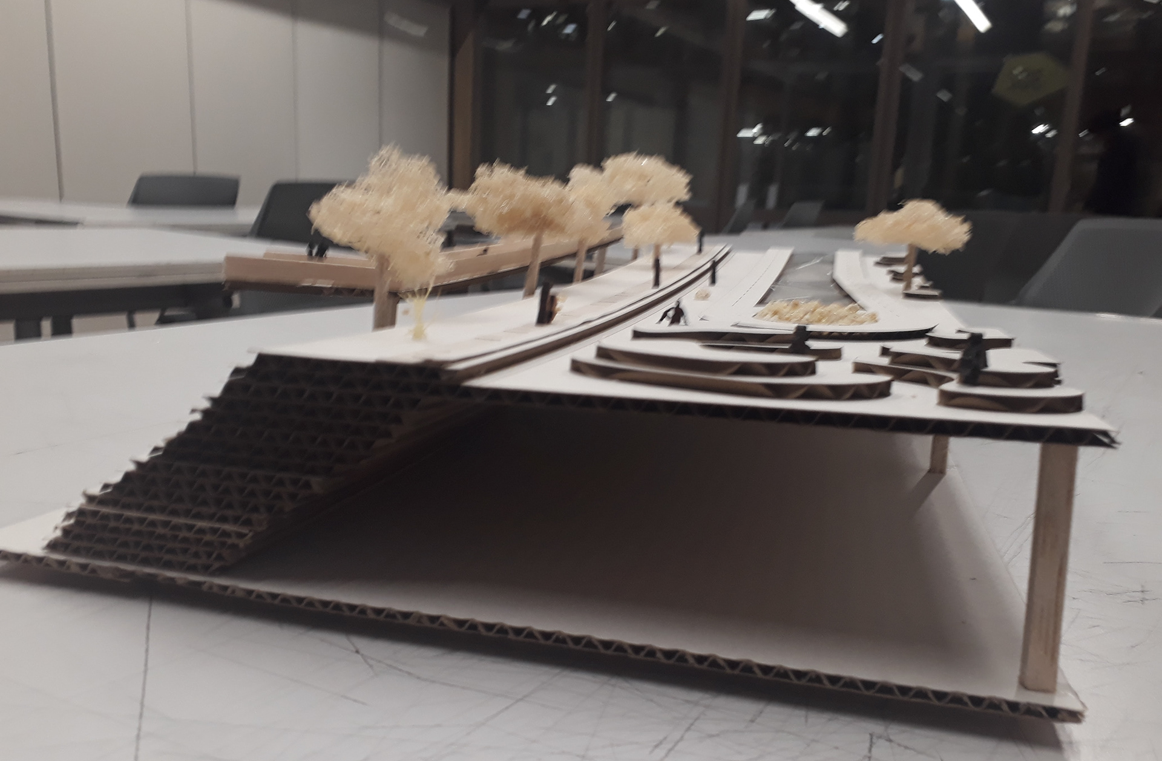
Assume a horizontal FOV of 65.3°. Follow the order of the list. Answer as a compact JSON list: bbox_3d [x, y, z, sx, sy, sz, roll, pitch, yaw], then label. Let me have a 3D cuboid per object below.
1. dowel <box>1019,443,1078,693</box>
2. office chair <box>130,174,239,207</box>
[{"bbox_3d":[0.097,0.038,0.188,0.006,0.054,0.006,1,11,8],"label":"dowel"},{"bbox_3d":[-1.417,-0.272,2.995,0.540,0.815,0.500,10,14,30],"label":"office chair"}]

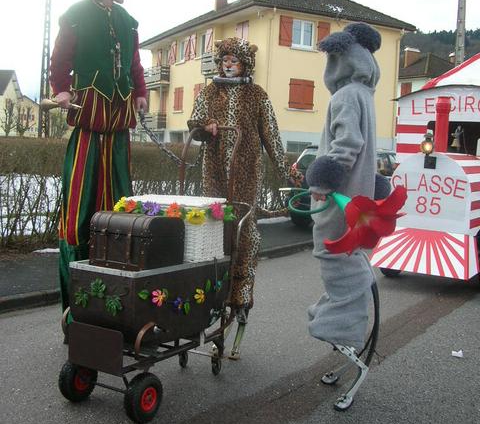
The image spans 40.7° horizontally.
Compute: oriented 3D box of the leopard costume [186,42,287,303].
[{"bbox_3d":[-0.019,-0.220,4.448,0.670,1.870,0.480,3,5,9],"label":"leopard costume"}]

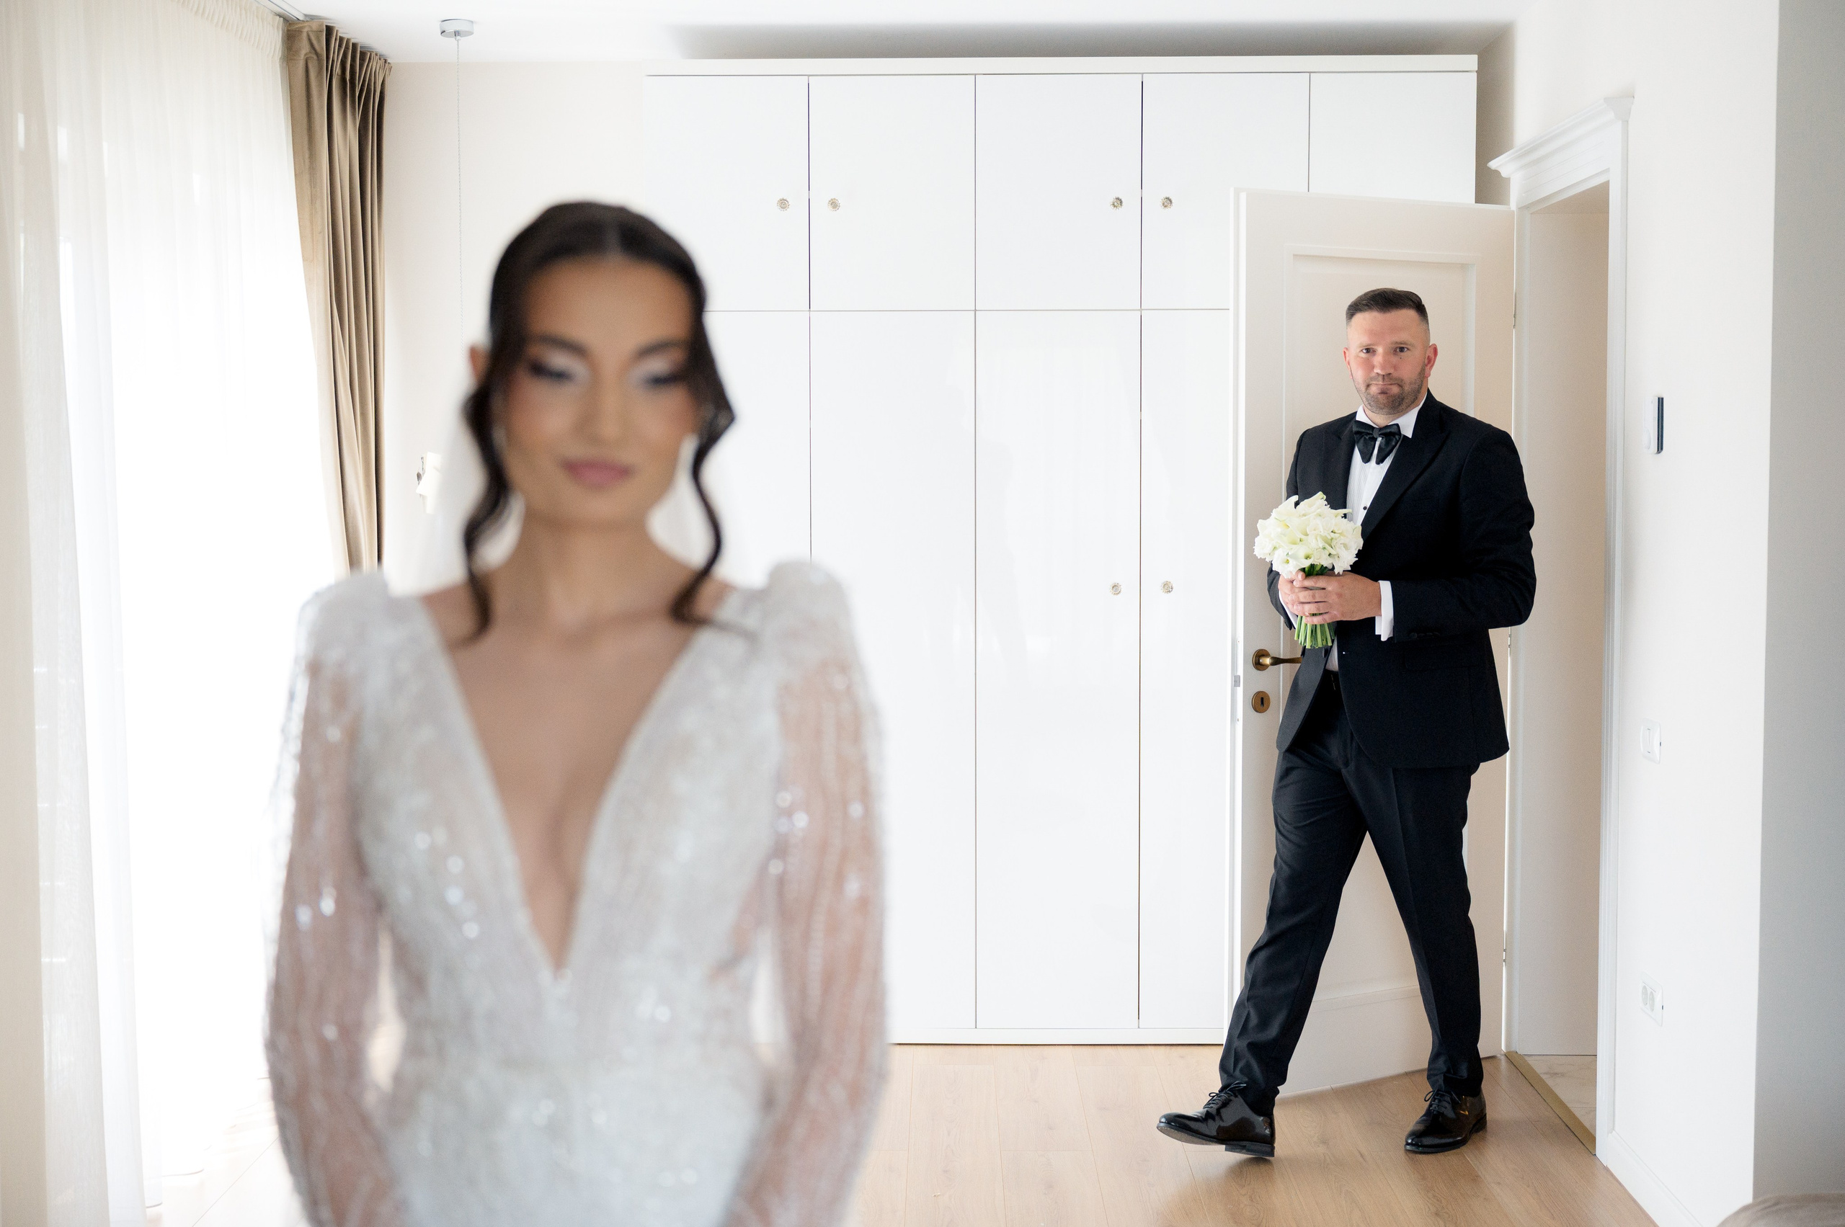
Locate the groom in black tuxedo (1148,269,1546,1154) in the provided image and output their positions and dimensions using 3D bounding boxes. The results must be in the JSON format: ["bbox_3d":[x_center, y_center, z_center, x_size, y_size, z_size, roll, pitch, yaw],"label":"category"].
[{"bbox_3d":[0.880,0.230,4.373,0.560,1.777,0.720,3,5,43],"label":"groom in black tuxedo"}]

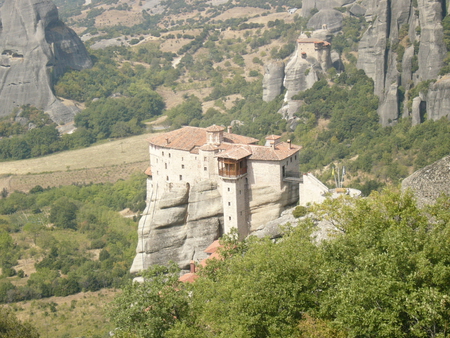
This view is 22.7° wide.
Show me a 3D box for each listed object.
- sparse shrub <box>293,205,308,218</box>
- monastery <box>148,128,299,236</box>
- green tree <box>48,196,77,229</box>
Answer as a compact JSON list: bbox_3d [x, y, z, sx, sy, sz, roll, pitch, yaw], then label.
[{"bbox_3d":[14.646,8.245,217.000,2.800,2.400,2.600,7,18,29],"label":"sparse shrub"},{"bbox_3d":[-0.412,1.639,227.948,28.950,20.747,16.405,7,18,29],"label":"monastery"},{"bbox_3d":[-64.970,17.500,450.000,11.500,11.500,11.500,-2,15,0],"label":"green tree"}]

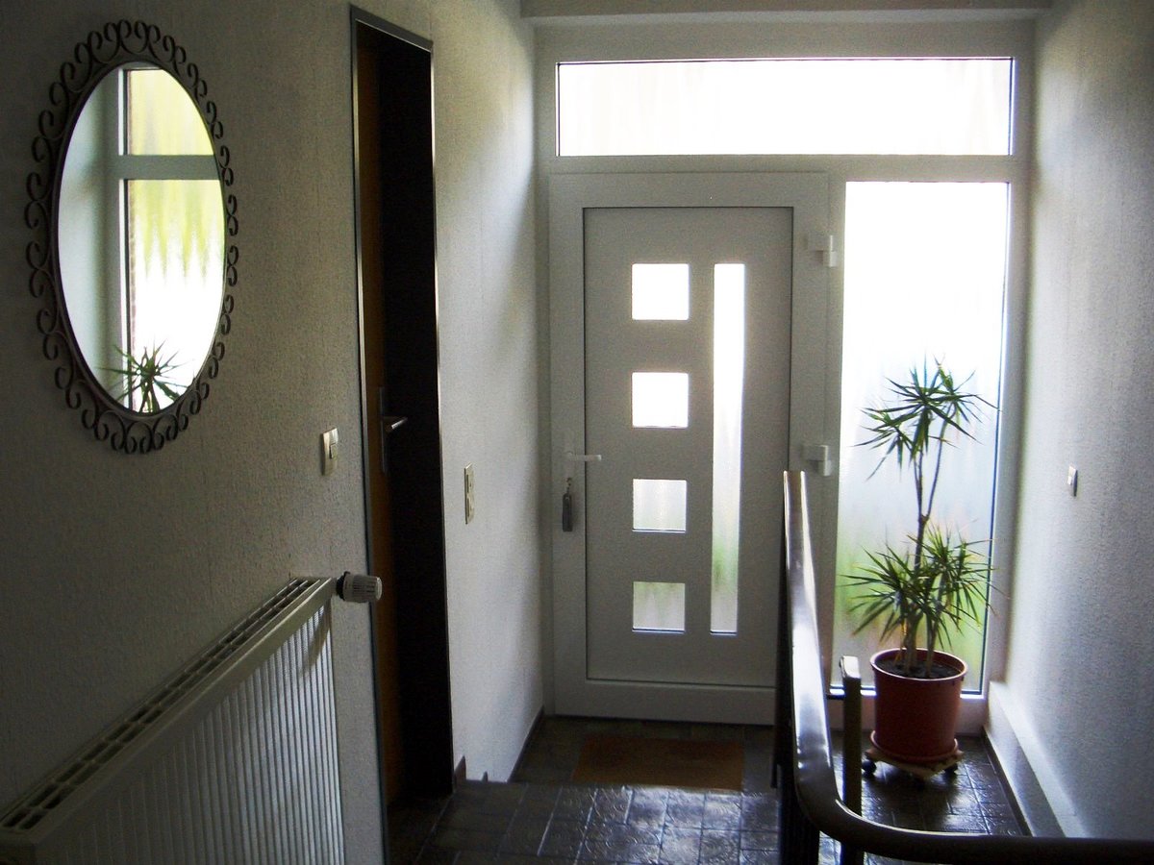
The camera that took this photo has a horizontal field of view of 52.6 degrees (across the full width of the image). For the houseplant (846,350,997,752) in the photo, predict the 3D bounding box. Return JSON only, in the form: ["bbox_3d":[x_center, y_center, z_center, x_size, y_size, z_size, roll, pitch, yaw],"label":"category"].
[{"bbox_3d":[1.177,0.425,3.992,0.520,1.380,0.500,1,11,9],"label":"houseplant"}]

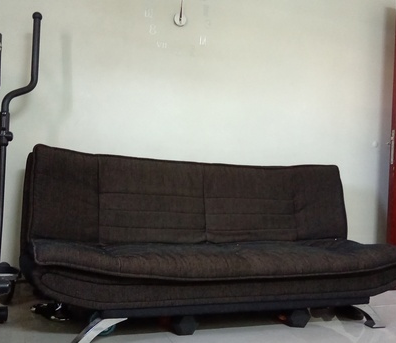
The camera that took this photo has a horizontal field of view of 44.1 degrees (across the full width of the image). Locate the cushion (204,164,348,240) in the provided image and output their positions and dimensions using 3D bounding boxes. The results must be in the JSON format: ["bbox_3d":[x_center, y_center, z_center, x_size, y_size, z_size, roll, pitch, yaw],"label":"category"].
[{"bbox_3d":[0.439,0.205,2.913,0.890,0.480,0.170,3,-15,-19],"label":"cushion"}]

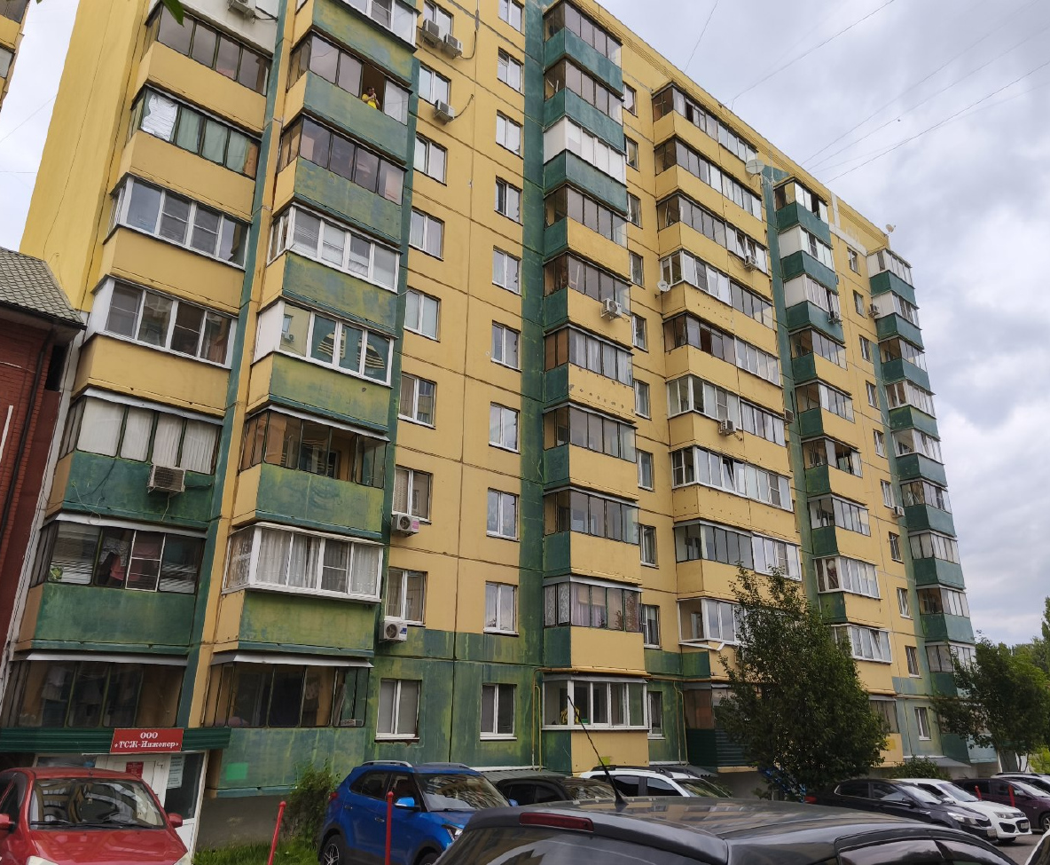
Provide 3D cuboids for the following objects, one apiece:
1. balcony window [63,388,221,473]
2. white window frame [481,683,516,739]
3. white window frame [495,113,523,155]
[{"bbox_3d":[-8.063,0.224,16.244,2.760,1.180,1.220,16,-24,-39],"label":"balcony window"},{"bbox_3d":[-0.732,7.662,21.017,1.250,1.430,0.150,17,-26,-38],"label":"white window frame"},{"bbox_3d":[-0.567,-10.789,27.846,1.220,1.370,0.130,16,-24,-39],"label":"white window frame"}]

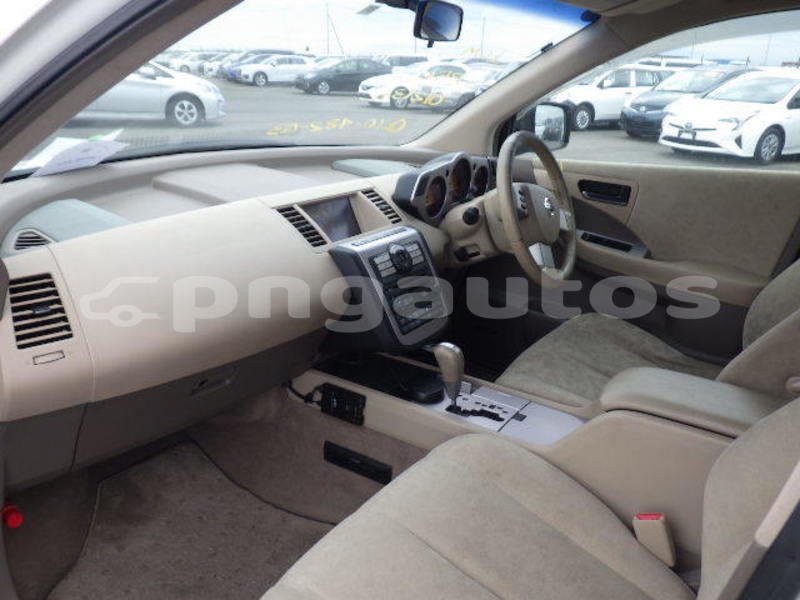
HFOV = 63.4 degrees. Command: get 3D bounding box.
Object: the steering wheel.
[{"bbox_3d":[0.323,-0.217,1.587,0.090,0.386,0.386,-11,11,36],"label":"steering wheel"}]

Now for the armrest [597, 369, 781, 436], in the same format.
[{"bbox_3d":[0.508,0.176,1.115,0.310,0.055,0.165,14,24,31],"label":"armrest"}]

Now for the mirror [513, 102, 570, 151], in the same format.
[{"bbox_3d":[0.445,-0.568,2.098,0.120,0.160,0.220,19,27,40],"label":"mirror"}]

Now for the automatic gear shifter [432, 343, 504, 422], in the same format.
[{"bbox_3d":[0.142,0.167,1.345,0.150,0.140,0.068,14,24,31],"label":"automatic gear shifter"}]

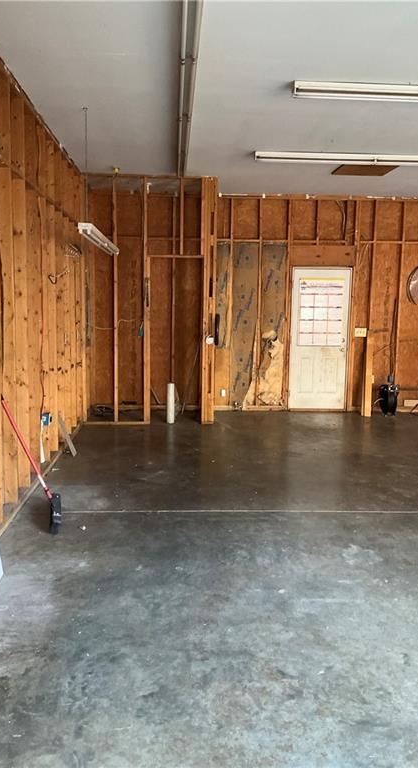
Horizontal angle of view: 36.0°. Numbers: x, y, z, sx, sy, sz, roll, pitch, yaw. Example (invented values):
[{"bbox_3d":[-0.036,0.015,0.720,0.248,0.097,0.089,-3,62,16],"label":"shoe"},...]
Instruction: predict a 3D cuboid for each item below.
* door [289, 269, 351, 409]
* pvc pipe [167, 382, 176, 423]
[{"bbox_3d":[1.604,-0.629,9.306,0.825,2.030,0.060,1,7,-3],"label":"door"},{"bbox_3d":[-0.484,0.251,8.251,0.088,0.515,0.088,1,7,-3],"label":"pvc pipe"}]

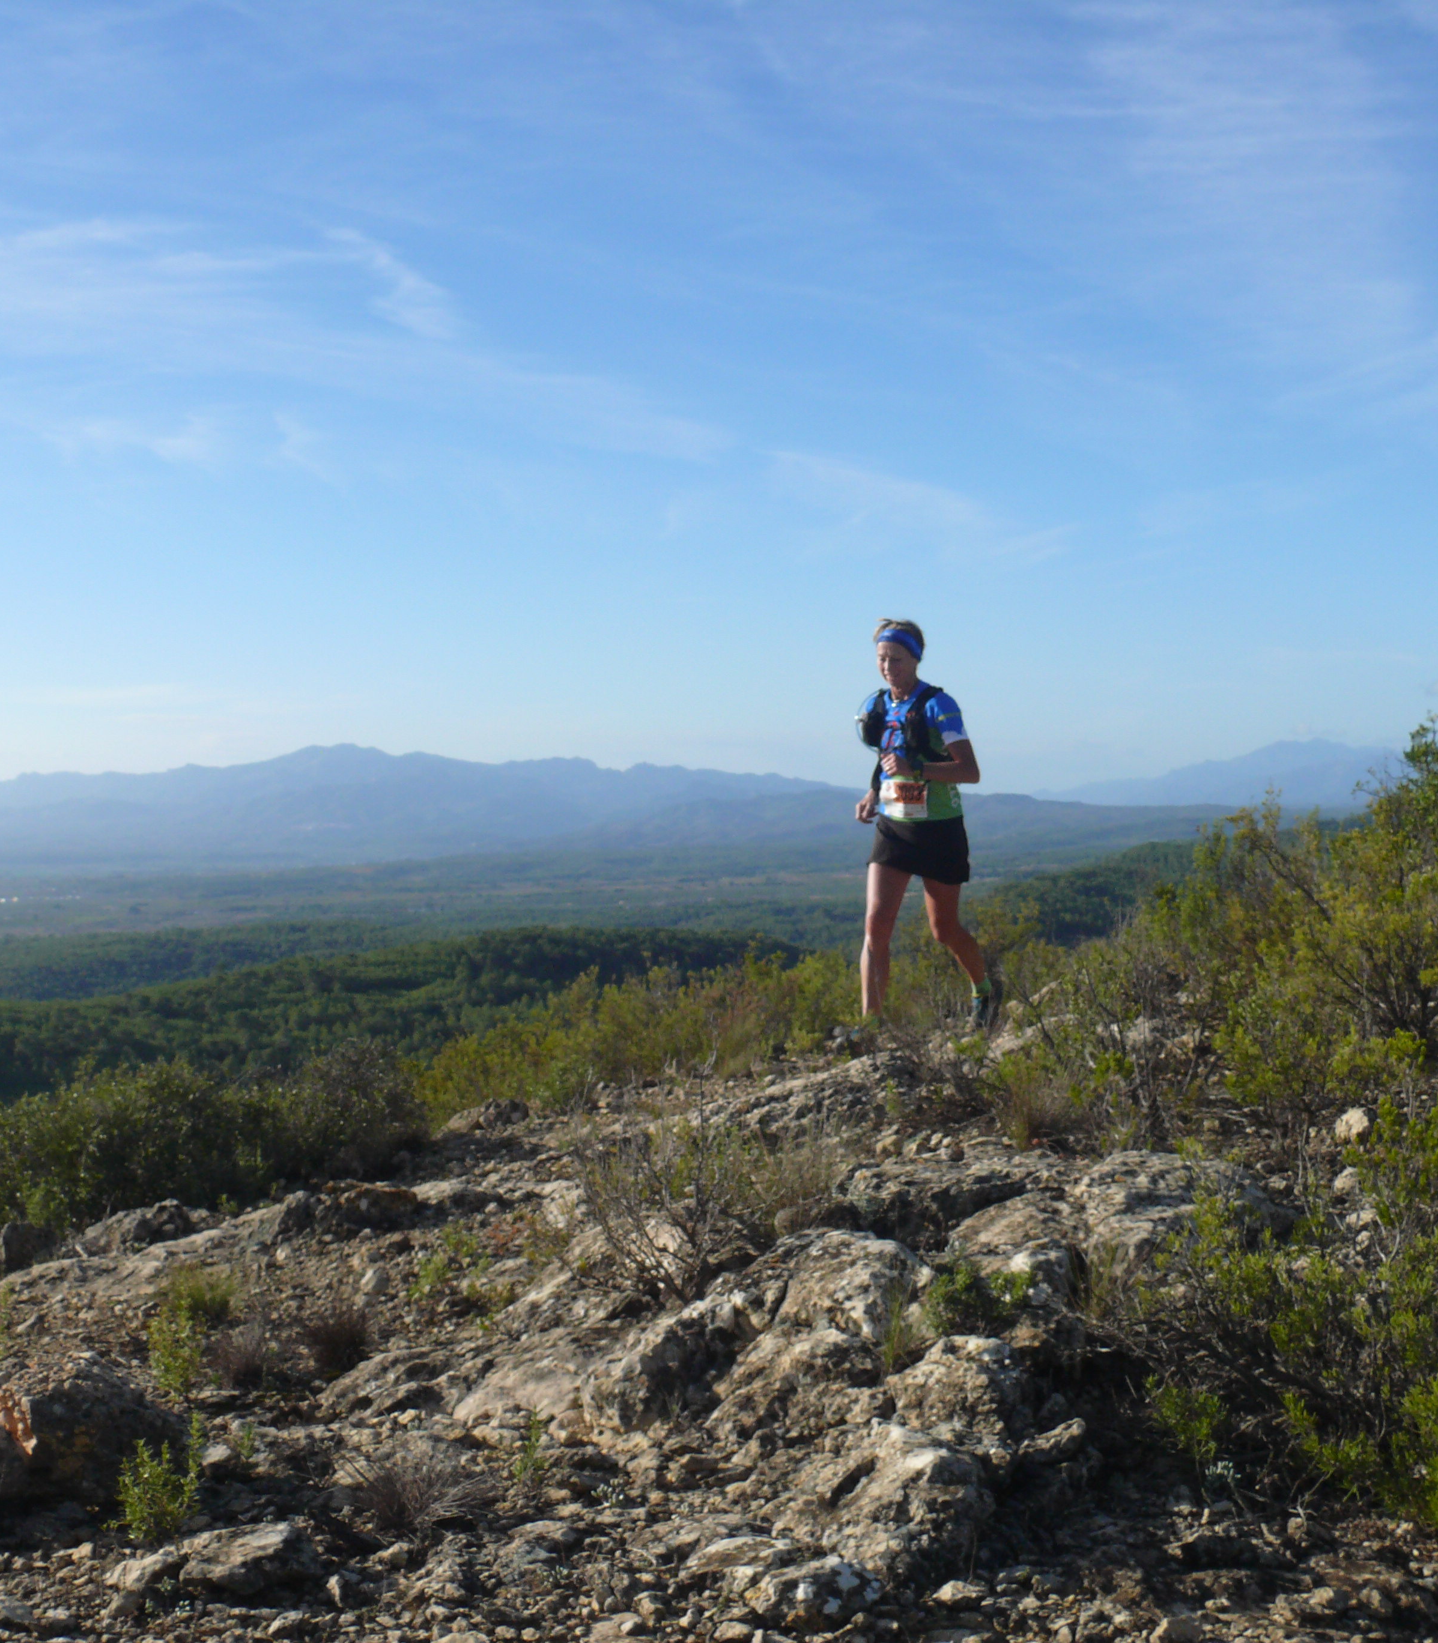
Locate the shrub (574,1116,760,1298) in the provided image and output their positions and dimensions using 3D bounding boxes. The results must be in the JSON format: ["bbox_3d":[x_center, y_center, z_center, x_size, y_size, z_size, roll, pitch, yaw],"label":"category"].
[{"bbox_3d":[-0.121,0.886,5.050,0.430,0.370,0.370,0,1,0],"label":"shrub"}]

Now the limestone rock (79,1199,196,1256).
[{"bbox_3d":[-1.697,1.181,6.450,0.350,0.145,0.260,0,0,0],"label":"limestone rock"}]

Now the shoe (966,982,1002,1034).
[{"bbox_3d":[0.994,0.693,8.300,0.100,0.110,0.260,0,38,30],"label":"shoe"}]

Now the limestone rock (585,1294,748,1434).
[{"bbox_3d":[-0.107,1.113,4.550,0.320,0.230,0.290,0,1,0],"label":"limestone rock"}]

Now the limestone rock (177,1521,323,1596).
[{"bbox_3d":[-0.730,1.148,3.450,0.225,0.090,0.170,0,0,-12],"label":"limestone rock"}]

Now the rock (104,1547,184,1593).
[{"bbox_3d":[-1.008,1.317,3.900,0.135,0.060,0.105,0,1,0],"label":"rock"}]

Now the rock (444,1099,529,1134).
[{"bbox_3d":[-0.702,0.893,6.700,0.255,0.095,0.200,0,0,-6],"label":"rock"}]

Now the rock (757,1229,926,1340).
[{"bbox_3d":[0.296,1.118,5.350,0.400,0.230,0.350,0,0,0],"label":"rock"}]

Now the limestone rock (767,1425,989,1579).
[{"bbox_3d":[0.305,1.275,4.150,0.410,0.260,0.360,0,0,0],"label":"limestone rock"}]

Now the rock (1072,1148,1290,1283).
[{"bbox_3d":[1.127,0.960,5.400,0.530,0.240,0.430,0,1,0],"label":"rock"}]

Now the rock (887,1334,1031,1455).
[{"bbox_3d":[0.397,0.958,3.700,0.235,0.165,0.210,0,0,6],"label":"rock"}]

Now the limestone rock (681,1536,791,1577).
[{"bbox_3d":[0.027,1.112,3.350,0.163,0.050,0.120,0,0,0],"label":"limestone rock"}]

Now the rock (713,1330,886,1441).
[{"bbox_3d":[0.160,1.155,4.550,0.345,0.180,0.280,0,1,0],"label":"rock"}]

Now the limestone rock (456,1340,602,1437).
[{"bbox_3d":[-0.426,1.264,4.950,0.340,0.170,0.300,0,0,0],"label":"limestone rock"}]

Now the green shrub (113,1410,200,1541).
[{"bbox_3d":[-1.036,1.217,4.100,0.155,0.225,0.145,0,1,0],"label":"green shrub"}]

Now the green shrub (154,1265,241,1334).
[{"bbox_3d":[-1.257,1.151,5.350,0.195,0.145,0.175,0,1,0],"label":"green shrub"}]

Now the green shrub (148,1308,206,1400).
[{"bbox_3d":[-1.186,1.167,4.850,0.125,0.185,0.120,0,1,0],"label":"green shrub"}]

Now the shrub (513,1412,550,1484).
[{"bbox_3d":[-0.393,1.317,4.650,0.080,0.147,0.080,0,0,0],"label":"shrub"}]

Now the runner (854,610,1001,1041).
[{"bbox_3d":[0.774,0.016,8.350,0.500,1.570,0.680,0,0,27],"label":"runner"}]

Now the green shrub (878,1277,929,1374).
[{"bbox_3d":[0.322,0.878,3.870,0.090,0.165,0.090,0,0,5],"label":"green shrub"}]

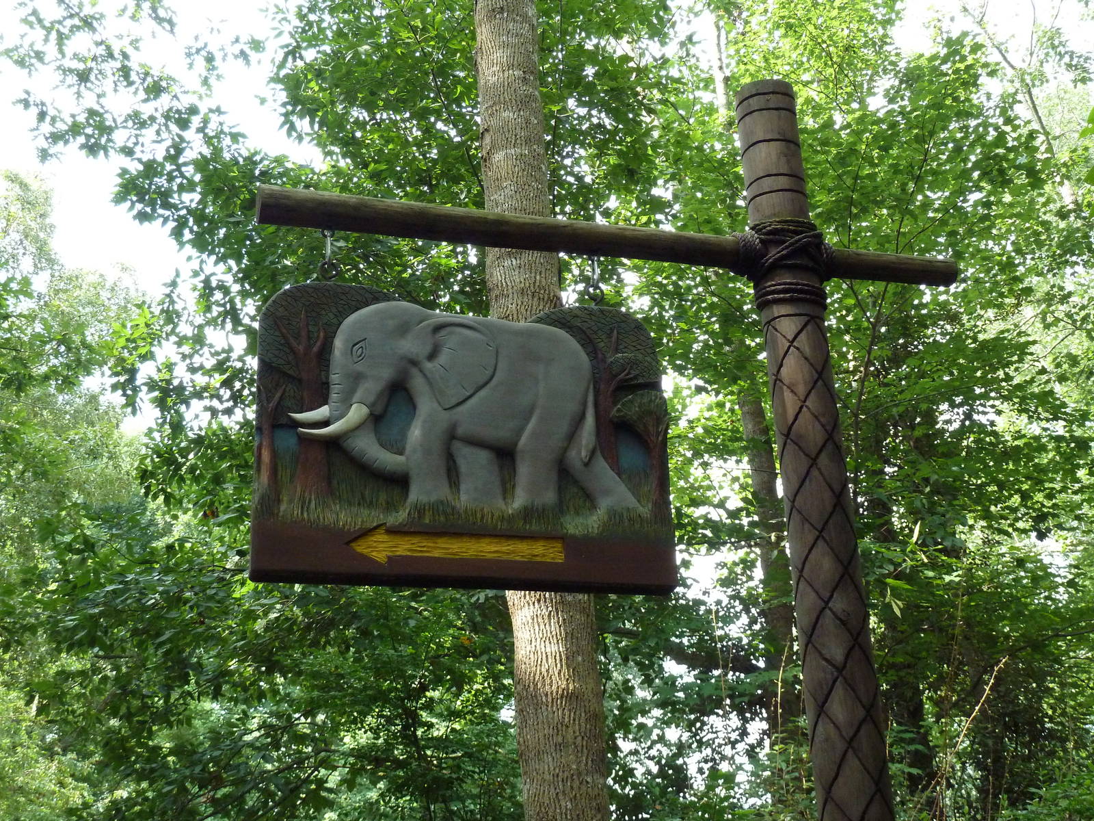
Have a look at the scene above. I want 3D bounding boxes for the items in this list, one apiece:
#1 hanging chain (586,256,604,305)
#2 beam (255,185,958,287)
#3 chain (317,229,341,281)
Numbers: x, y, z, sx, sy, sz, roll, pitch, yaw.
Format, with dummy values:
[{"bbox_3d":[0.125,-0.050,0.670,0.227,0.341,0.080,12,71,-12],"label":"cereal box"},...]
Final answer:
[{"bbox_3d":[0.133,-0.347,4.049,0.047,0.136,0.038,4,-21,-18],"label":"hanging chain"},{"bbox_3d":[0.232,-0.455,4.106,2.004,0.093,0.093,3,-21,-18],"label":"beam"},{"bbox_3d":[-0.550,-0.393,3.829,0.048,0.138,0.038,4,-21,-18],"label":"chain"}]

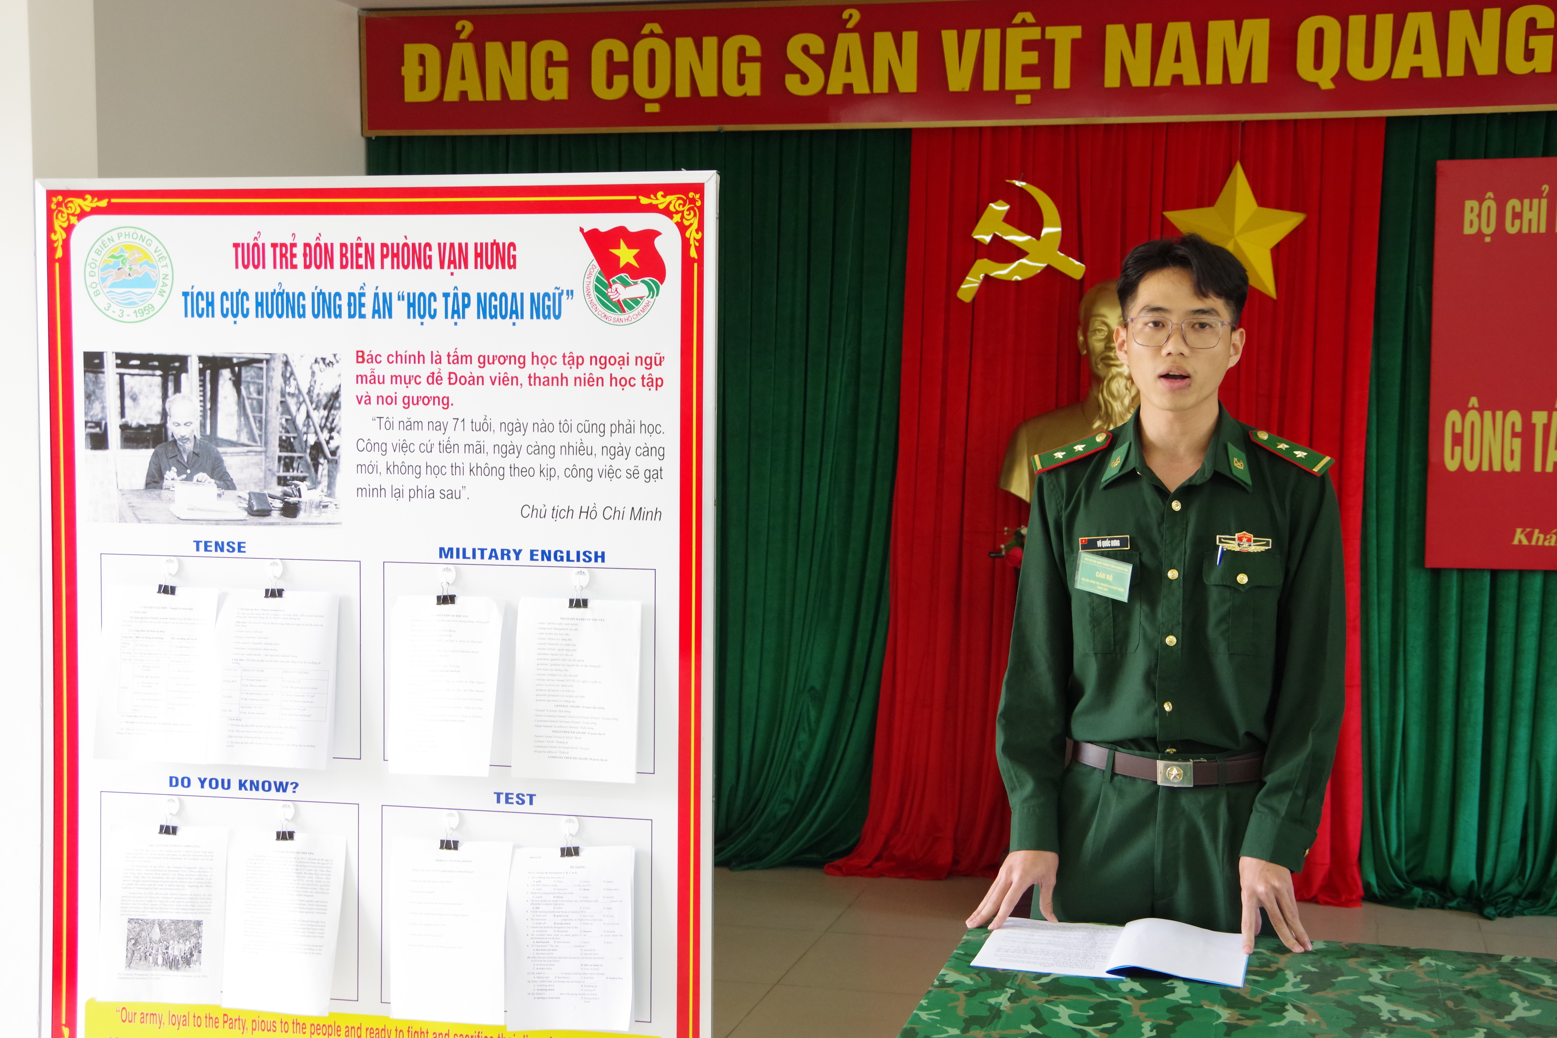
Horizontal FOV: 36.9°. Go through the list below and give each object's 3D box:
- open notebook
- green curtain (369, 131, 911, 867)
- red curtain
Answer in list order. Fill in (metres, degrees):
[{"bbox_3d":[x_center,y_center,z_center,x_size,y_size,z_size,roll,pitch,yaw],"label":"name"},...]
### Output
[{"bbox_3d":[0.477,0.596,3.288,0.370,0.025,0.310,1,4,13],"label":"open notebook"},{"bbox_3d":[-0.477,-0.100,7.526,1.830,2.400,0.200,1,4,13],"label":"green curtain"},{"bbox_3d":[0.976,-0.068,7.178,1.680,2.400,0.200,1,4,13],"label":"red curtain"}]

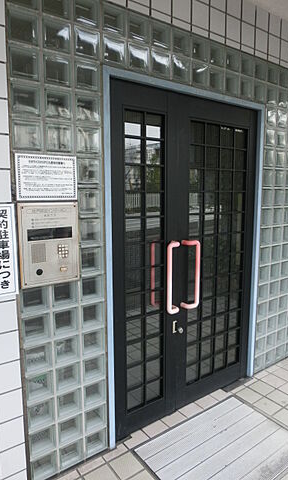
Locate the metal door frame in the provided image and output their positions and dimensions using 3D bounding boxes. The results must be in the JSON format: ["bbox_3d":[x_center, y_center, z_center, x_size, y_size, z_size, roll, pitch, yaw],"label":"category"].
[{"bbox_3d":[0.330,0.120,2.280,1.383,2.177,0.110,-6,10,-35],"label":"metal door frame"}]

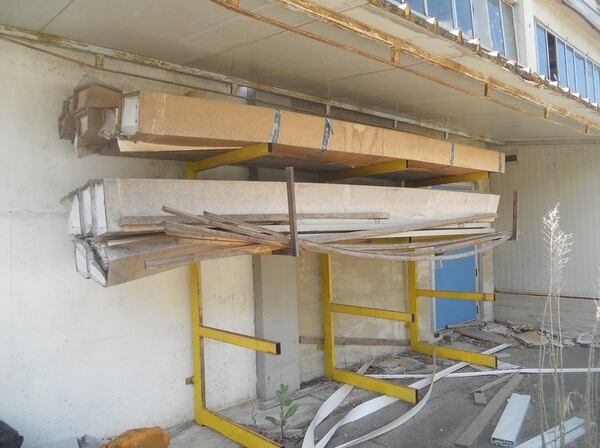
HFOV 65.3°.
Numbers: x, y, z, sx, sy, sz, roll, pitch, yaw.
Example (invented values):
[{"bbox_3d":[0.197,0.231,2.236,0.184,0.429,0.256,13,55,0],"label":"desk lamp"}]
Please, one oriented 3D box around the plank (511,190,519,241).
[{"bbox_3d":[2.229,-0.082,4.840,0.045,0.507,0.045,-1,1,-41],"label":"plank"}]

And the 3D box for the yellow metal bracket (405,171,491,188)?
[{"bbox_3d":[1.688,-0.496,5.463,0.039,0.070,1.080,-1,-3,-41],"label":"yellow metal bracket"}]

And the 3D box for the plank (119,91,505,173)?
[{"bbox_3d":[0.640,-0.647,4.005,4.230,0.233,0.270,-2,-2,-41],"label":"plank"}]

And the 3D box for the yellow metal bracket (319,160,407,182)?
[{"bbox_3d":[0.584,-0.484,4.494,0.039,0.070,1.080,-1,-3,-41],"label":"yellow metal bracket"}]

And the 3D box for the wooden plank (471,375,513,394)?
[{"bbox_3d":[1.889,1.522,4.507,0.757,0.024,0.068,-1,-3,-43],"label":"wooden plank"}]

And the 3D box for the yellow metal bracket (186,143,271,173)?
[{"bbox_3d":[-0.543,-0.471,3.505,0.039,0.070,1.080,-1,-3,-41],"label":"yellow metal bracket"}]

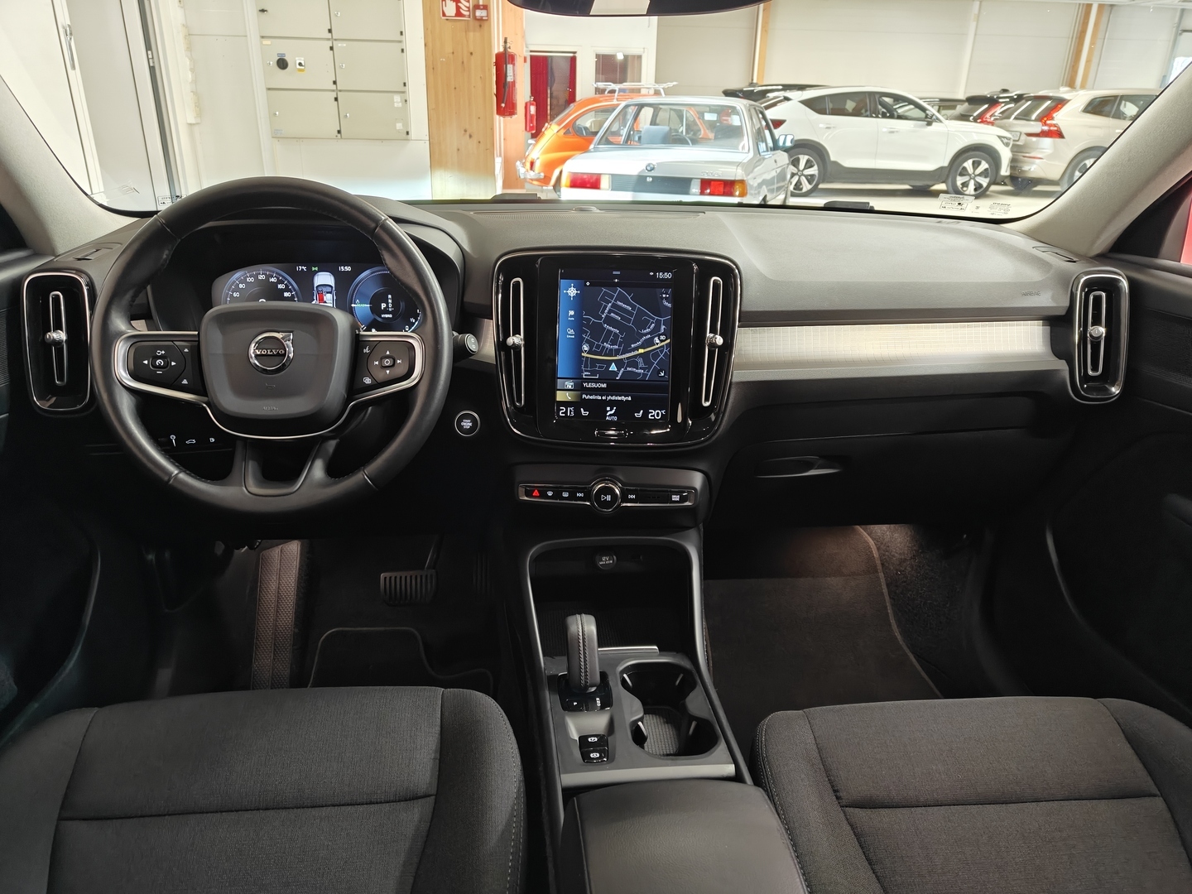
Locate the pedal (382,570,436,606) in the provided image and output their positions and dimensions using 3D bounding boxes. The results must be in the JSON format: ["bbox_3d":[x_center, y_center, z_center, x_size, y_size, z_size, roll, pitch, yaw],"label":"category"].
[{"bbox_3d":[-0.313,0.236,1.388,0.092,0.062,0.028,-1,-12,-6],"label":"pedal"}]

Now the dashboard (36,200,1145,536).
[{"bbox_3d":[-0.002,-0.144,1.203,1.430,0.420,0.460,-1,23,-6],"label":"dashboard"}]

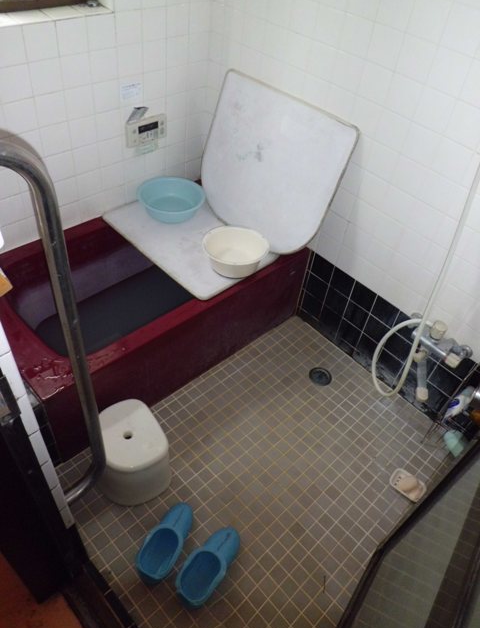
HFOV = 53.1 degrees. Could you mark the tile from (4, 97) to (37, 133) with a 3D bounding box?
[{"bbox_3d":[-0.702,-0.633,1.542,0.106,0.106,0.010,-32,58,-33],"label":"tile"}]

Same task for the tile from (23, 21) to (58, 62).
[{"bbox_3d":[-0.634,-0.867,1.526,0.108,0.108,0.010,-32,58,-32],"label":"tile"}]

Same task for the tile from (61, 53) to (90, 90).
[{"bbox_3d":[-0.540,-0.800,1.582,0.106,0.106,0.010,-32,58,-33],"label":"tile"}]

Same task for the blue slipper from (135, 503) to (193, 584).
[{"bbox_3d":[-0.233,0.709,1.530,0.117,0.085,0.252,20,47,10],"label":"blue slipper"}]

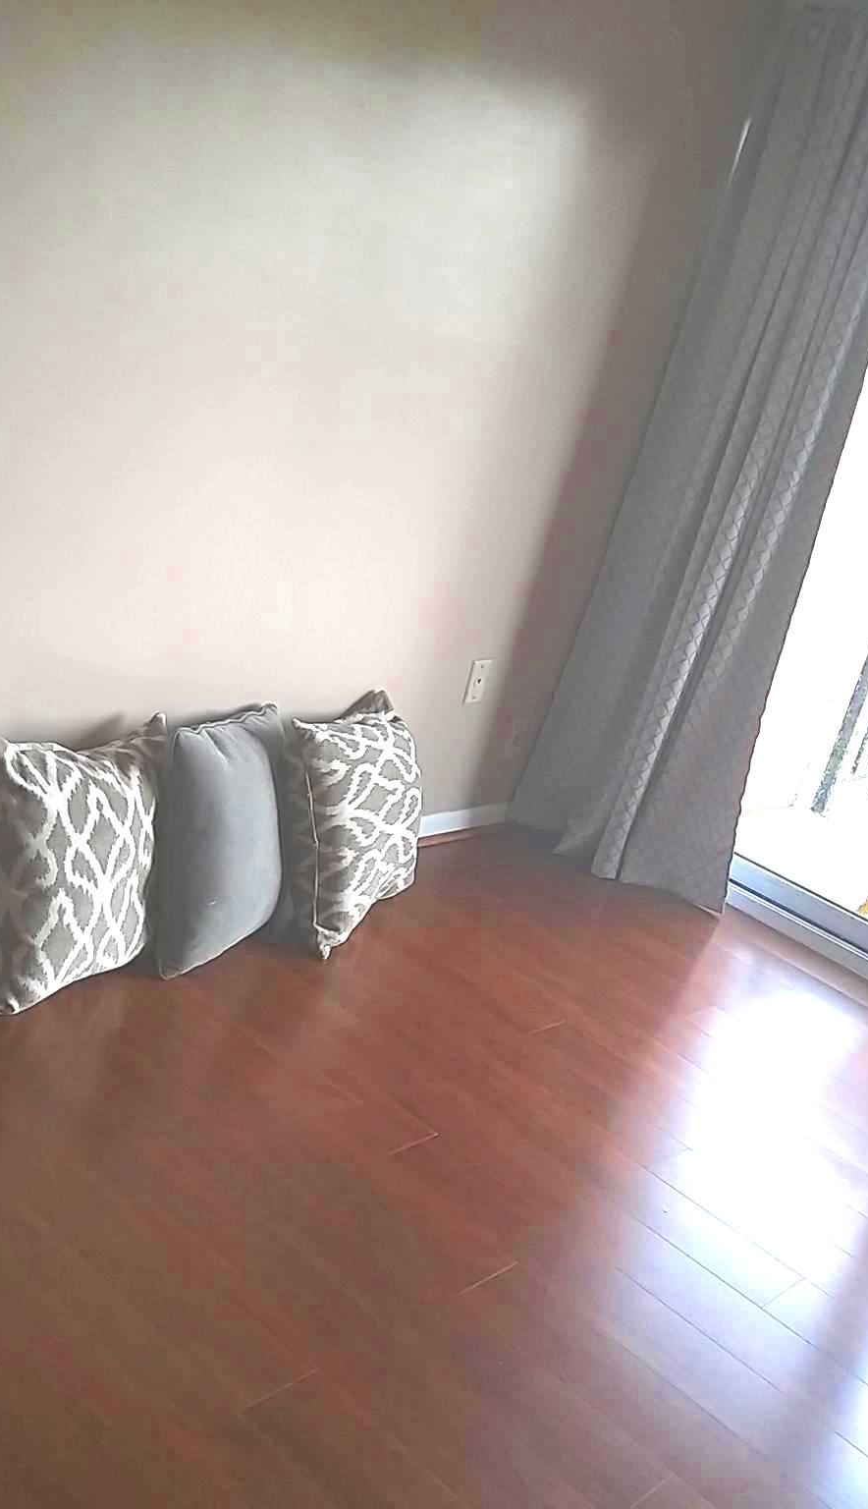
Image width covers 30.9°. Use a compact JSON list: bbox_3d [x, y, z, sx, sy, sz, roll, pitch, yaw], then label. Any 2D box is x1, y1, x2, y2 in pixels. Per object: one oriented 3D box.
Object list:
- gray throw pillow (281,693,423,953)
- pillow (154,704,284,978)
[{"bbox_3d":[-0.166,0.134,3.483,0.200,0.475,0.455,-3,11,23],"label":"gray throw pillow"},{"bbox_3d":[-0.418,0.163,3.214,0.170,0.470,0.450,7,15,20],"label":"pillow"}]

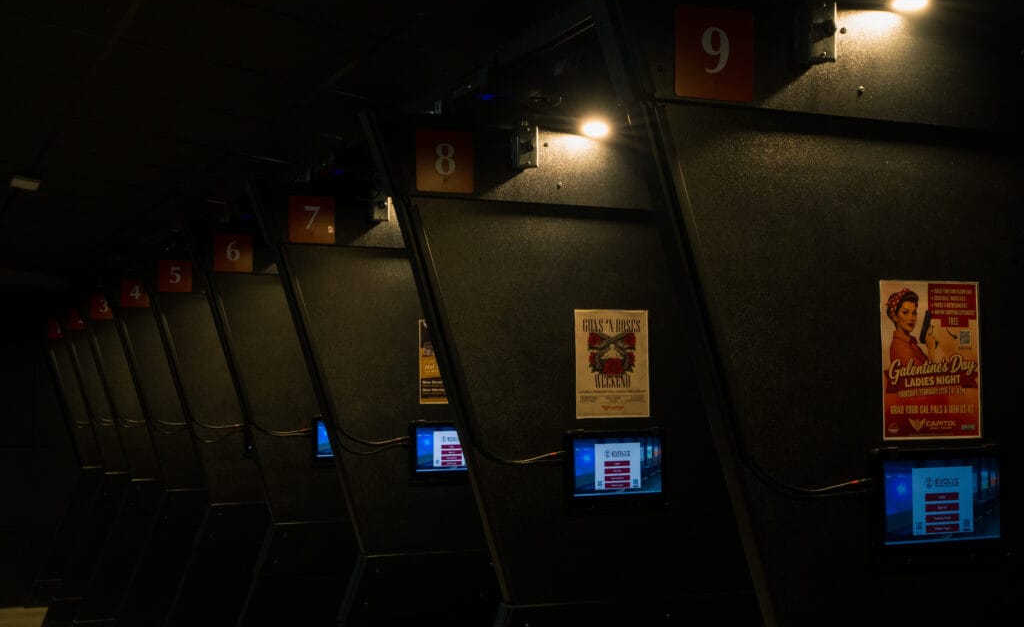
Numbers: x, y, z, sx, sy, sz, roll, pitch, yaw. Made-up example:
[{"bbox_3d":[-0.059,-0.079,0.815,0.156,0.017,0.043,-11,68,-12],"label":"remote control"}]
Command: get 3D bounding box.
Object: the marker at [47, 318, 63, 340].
[{"bbox_3d":[-3.640,0.130,10.964,0.158,0.158,0.010,1,-3,-23],"label":"marker"}]

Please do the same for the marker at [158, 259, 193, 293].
[{"bbox_3d":[-1.634,-0.178,6.618,0.158,0.158,0.010,1,-3,-23],"label":"marker"}]

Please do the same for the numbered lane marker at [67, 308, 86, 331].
[{"bbox_3d":[-3.133,0.050,9.877,0.158,0.158,0.010,1,-3,-23],"label":"numbered lane marker"}]

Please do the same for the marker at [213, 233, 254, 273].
[{"bbox_3d":[-1.124,-0.242,5.532,0.158,0.158,0.010,1,-3,-23],"label":"marker"}]

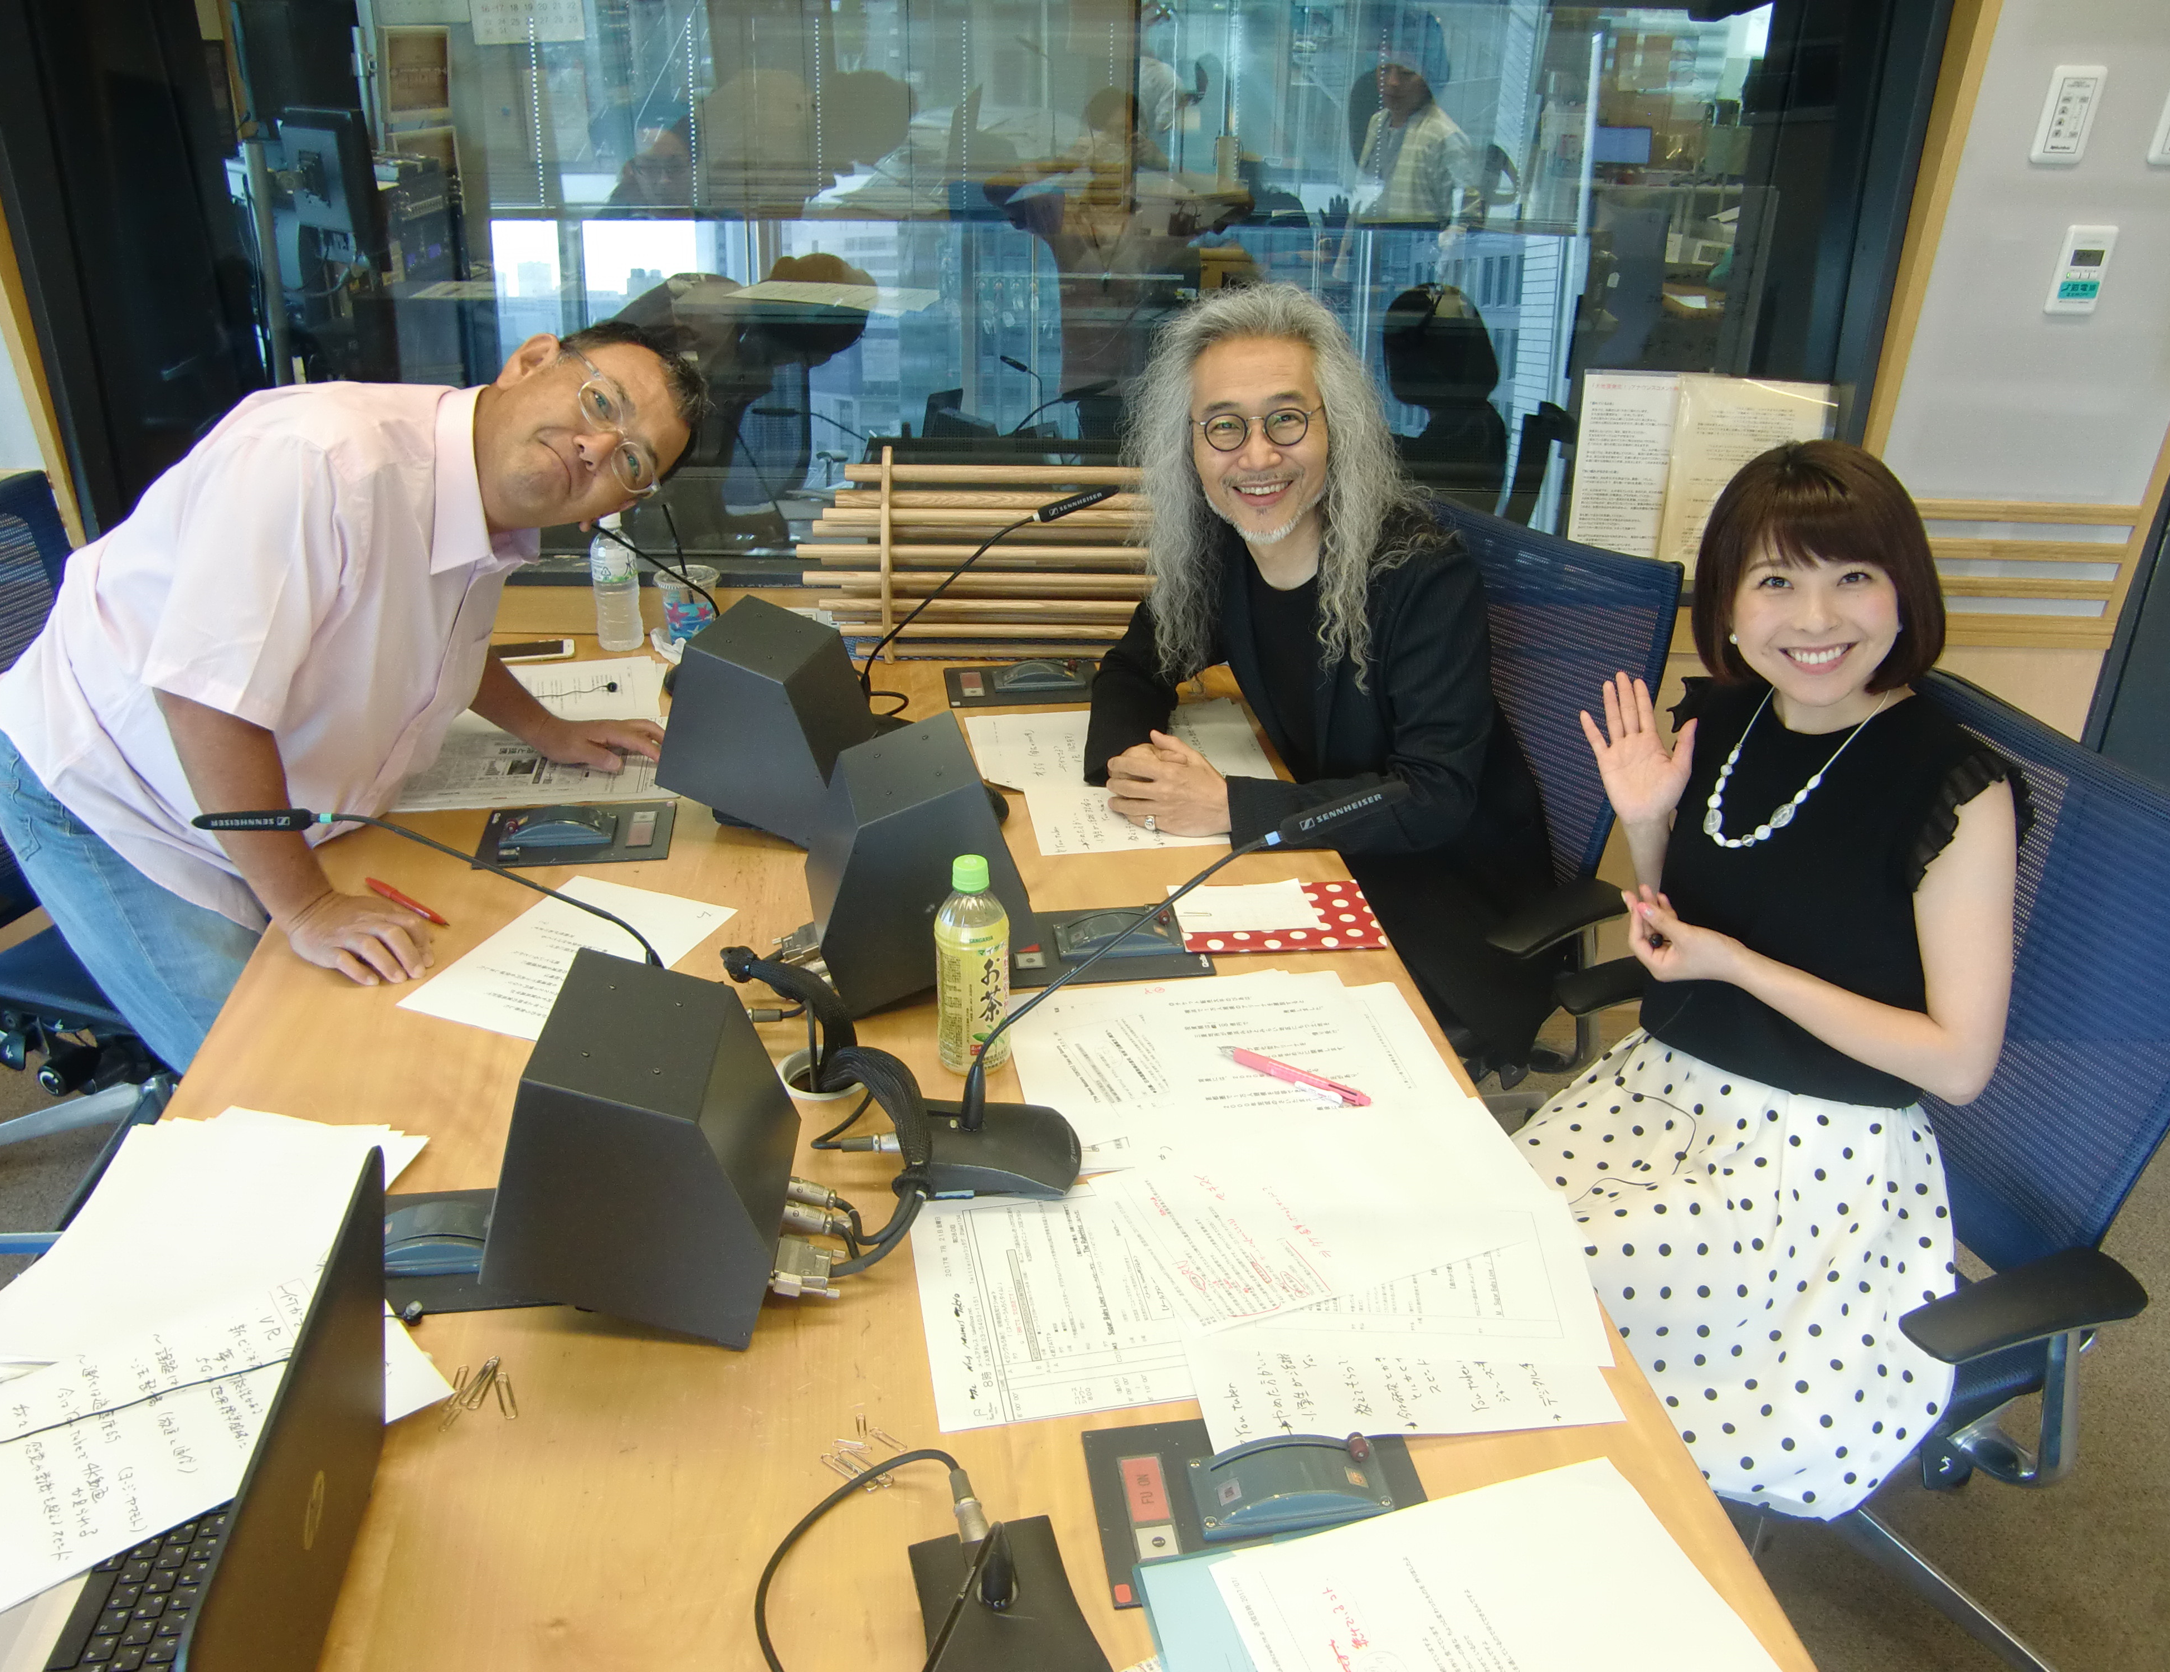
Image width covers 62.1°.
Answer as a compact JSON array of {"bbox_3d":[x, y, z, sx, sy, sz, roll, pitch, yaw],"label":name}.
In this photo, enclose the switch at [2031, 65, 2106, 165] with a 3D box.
[{"bbox_3d":[1.319,-0.965,2.416,0.070,0.120,0.012,2,32,3],"label":"switch"}]

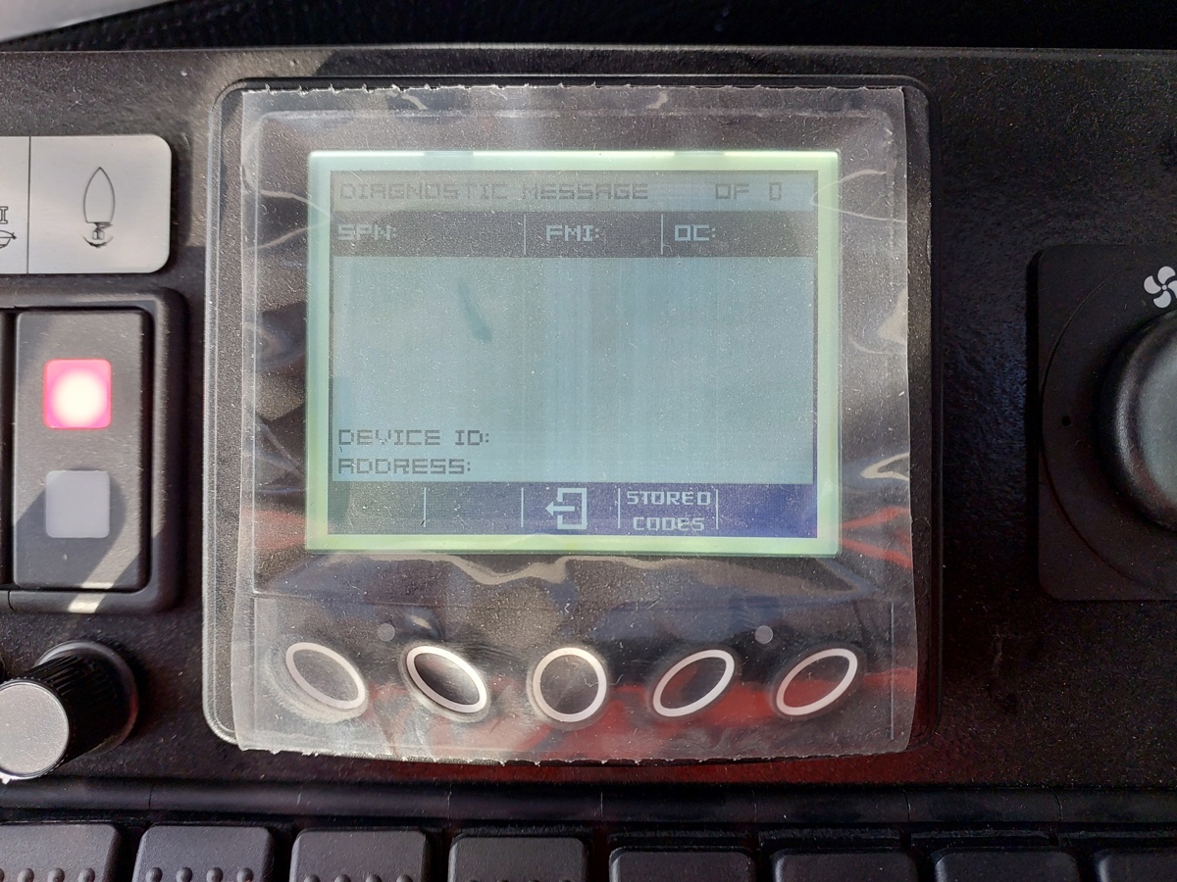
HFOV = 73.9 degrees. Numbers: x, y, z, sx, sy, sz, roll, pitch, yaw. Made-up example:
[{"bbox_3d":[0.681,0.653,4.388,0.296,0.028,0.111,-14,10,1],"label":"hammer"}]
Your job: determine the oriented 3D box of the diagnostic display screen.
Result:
[{"bbox_3d":[-0.002,-0.014,0.127,0.085,0.064,0.004,0,-2,0],"label":"diagnostic display screen"}]

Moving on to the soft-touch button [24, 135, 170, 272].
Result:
[{"bbox_3d":[-0.083,-0.040,0.134,0.025,0.024,0.001,0,-2,0],"label":"soft-touch button"}]

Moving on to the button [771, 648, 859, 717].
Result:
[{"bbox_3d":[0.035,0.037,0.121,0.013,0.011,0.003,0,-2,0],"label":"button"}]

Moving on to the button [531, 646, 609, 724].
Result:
[{"bbox_3d":[-0.003,0.038,0.121,0.012,0.012,0.003,0,-2,0],"label":"button"}]

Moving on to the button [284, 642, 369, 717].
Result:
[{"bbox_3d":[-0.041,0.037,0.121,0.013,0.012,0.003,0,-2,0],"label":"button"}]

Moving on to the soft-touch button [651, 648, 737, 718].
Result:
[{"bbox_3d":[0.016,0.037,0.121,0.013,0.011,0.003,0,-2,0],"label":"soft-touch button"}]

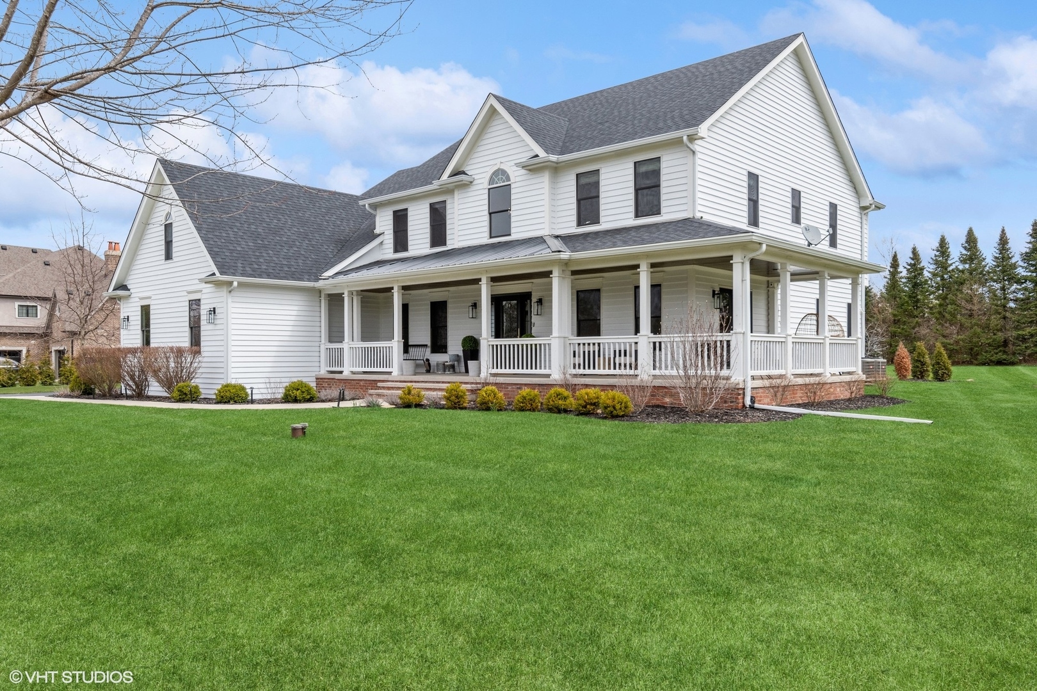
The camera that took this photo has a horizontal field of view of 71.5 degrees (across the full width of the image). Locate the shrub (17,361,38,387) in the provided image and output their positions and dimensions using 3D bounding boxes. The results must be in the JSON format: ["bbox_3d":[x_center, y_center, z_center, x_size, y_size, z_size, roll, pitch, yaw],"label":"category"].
[{"bbox_3d":[-21.782,1.252,32.000,0.880,1.171,0.880,0,-1,0],"label":"shrub"}]

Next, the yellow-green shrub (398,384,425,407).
[{"bbox_3d":[-2.465,1.158,16.600,0.600,0.560,0.600,0,-1,0],"label":"yellow-green shrub"}]

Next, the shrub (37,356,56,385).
[{"bbox_3d":[-23.286,1.239,35.500,0.820,1.450,0.820,0,-1,0],"label":"shrub"}]

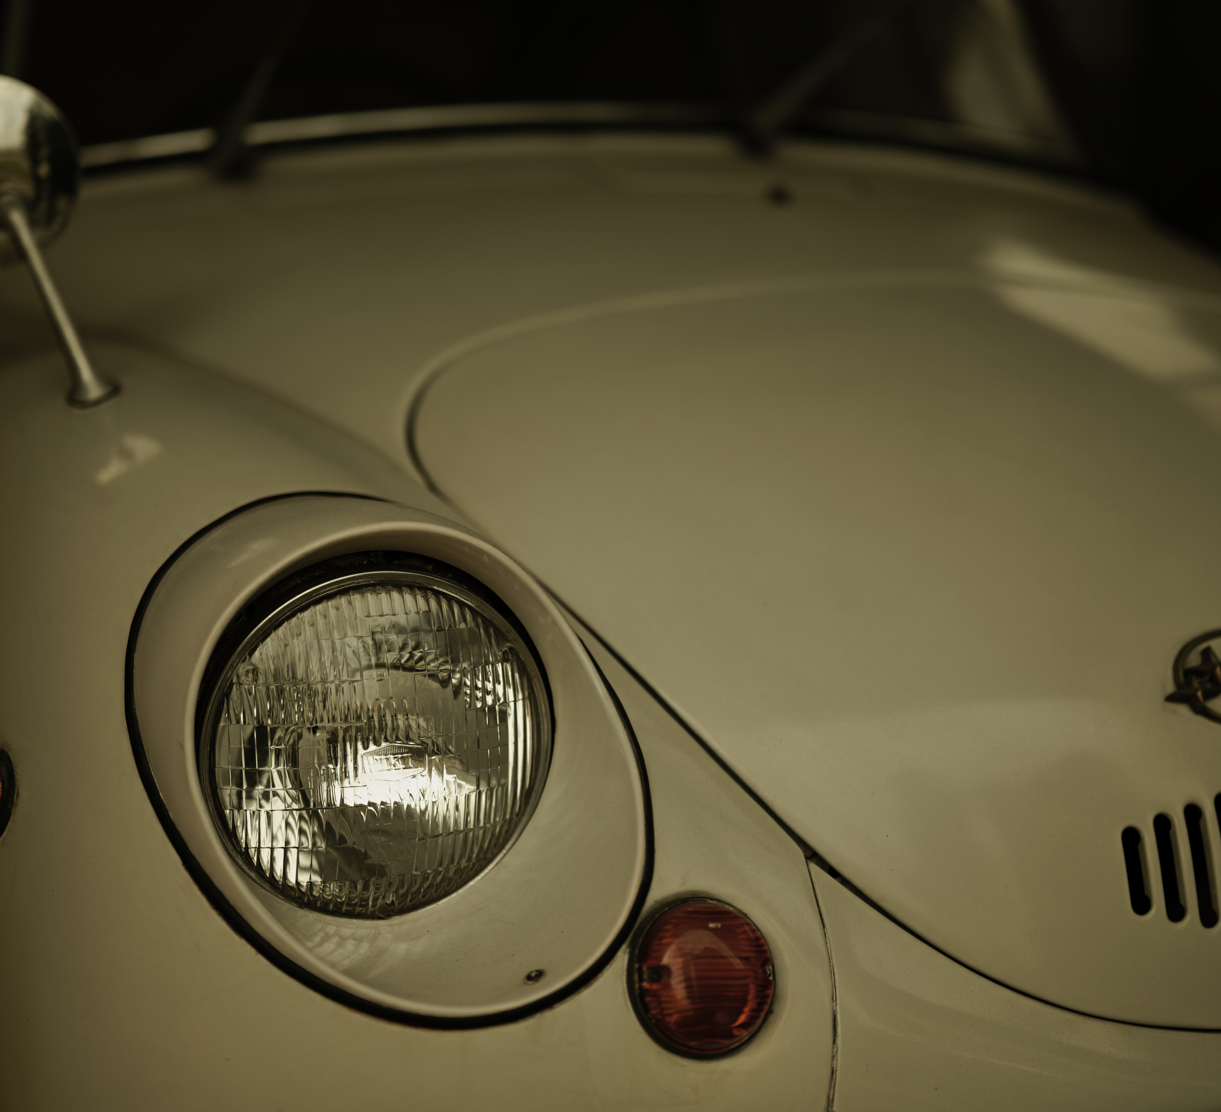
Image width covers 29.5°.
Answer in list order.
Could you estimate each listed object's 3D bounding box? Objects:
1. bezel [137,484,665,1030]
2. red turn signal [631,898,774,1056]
[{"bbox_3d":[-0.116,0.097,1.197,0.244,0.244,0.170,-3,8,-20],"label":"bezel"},{"bbox_3d":[0.046,0.208,1.150,0.080,0.081,0.040,-4,-3,-25],"label":"red turn signal"}]

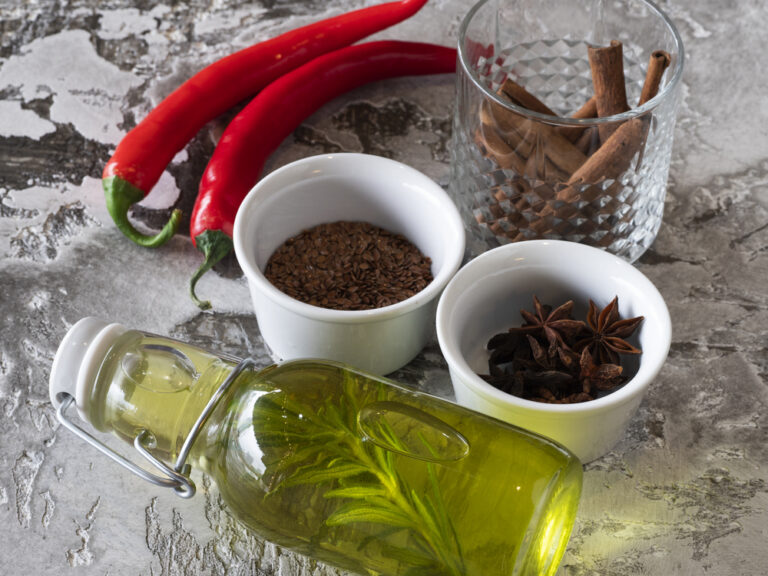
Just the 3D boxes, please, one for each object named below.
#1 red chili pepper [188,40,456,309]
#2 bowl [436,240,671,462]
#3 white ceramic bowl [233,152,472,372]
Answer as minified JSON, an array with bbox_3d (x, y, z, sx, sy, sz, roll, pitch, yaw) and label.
[{"bbox_3d":[-0.032,-0.059,1.060,0.060,0.024,0.180,32,53,24],"label":"red chili pepper"},{"bbox_3d":[0.060,0.027,0.971,0.084,0.044,0.084,2,47,-2],"label":"bowl"},{"bbox_3d":[-0.014,-0.004,0.993,0.084,0.044,0.084,2,47,-2],"label":"white ceramic bowl"}]

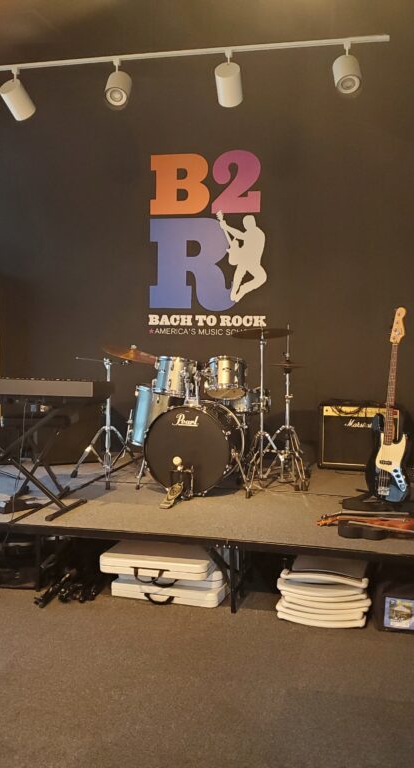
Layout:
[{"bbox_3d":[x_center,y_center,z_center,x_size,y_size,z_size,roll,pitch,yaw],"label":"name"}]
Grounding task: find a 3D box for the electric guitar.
[{"bbox_3d":[1.102,0.125,4.596,0.080,1.170,0.340,4,0,-40],"label":"electric guitar"}]

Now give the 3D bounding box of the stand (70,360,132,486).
[{"bbox_3d":[-0.737,0.244,5.356,0.480,0.870,0.470,1,5,14],"label":"stand"}]

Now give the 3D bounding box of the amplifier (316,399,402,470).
[{"bbox_3d":[1.165,0.393,5.819,0.600,0.500,0.280,2,5,18],"label":"amplifier"}]

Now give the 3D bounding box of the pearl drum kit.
[{"bbox_3d":[-0.026,0.151,5.222,1.430,1.085,1.030,1,5,16],"label":"pearl drum kit"}]

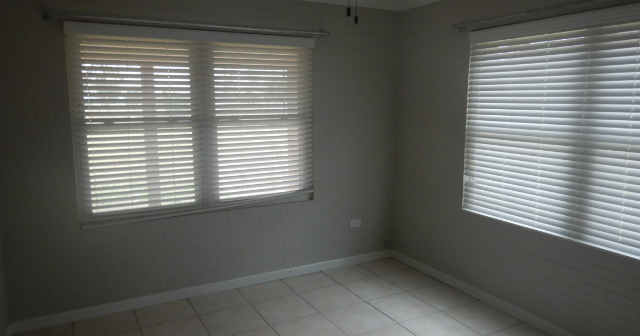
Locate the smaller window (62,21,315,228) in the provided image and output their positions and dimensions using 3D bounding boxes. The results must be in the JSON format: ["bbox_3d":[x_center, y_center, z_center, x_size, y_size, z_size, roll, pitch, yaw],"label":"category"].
[{"bbox_3d":[-0.890,-0.348,3.518,1.869,1.416,0.100,-5,9,-28],"label":"smaller window"}]

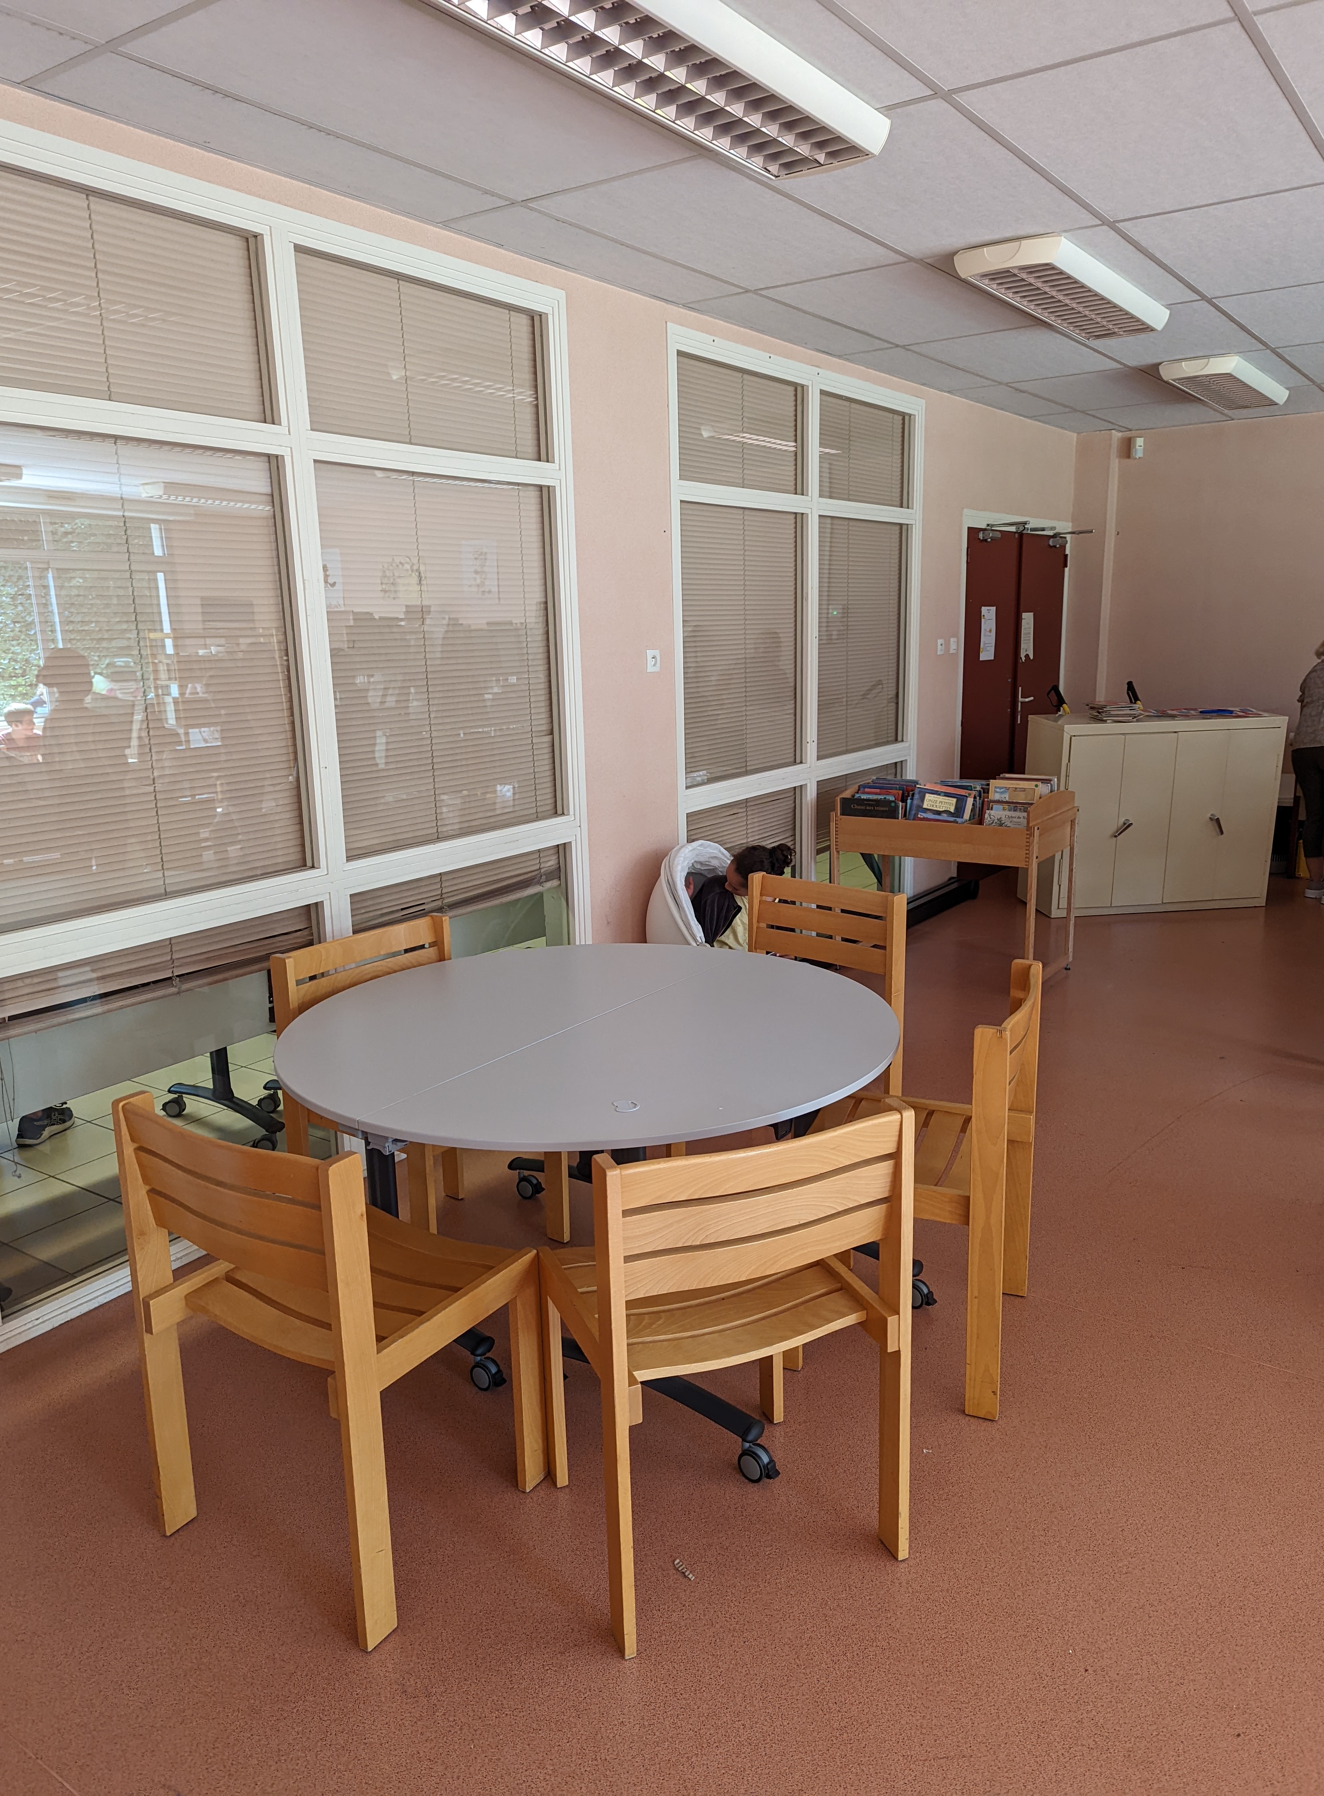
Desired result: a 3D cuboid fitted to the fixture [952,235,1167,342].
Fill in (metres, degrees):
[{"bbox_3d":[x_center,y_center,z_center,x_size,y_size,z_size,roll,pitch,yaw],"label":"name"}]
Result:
[{"bbox_3d":[1.405,-2.070,4.285,0.310,0.080,1.250,8,16,35],"label":"fixture"}]

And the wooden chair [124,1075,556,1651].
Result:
[{"bbox_3d":[-0.575,0.723,2.218,0.520,0.825,0.485,6,15,31],"label":"wooden chair"}]

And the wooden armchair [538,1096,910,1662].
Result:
[{"bbox_3d":[0.082,0.715,2.172,0.516,0.822,0.485,-6,14,-21],"label":"wooden armchair"}]

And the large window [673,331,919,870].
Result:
[{"bbox_3d":[0.669,-0.986,5.568,0.080,2.560,2.170,8,16,35],"label":"large window"}]

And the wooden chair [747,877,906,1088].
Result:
[{"bbox_3d":[0.341,0.398,3.569,0.516,0.822,0.485,10,17,42],"label":"wooden chair"}]

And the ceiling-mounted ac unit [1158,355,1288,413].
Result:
[{"bbox_3d":[2.803,-2.539,6.185,0.310,0.080,1.250,8,16,35],"label":"ceiling-mounted ac unit"}]

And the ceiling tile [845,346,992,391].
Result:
[{"bbox_3d":[1.241,-2.463,5.810,0.280,0.020,1.190,8,16,35],"label":"ceiling tile"}]

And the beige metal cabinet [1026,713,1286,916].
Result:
[{"bbox_3d":[2.602,-0.464,6.675,1.190,1.000,0.470,-3,13,-6],"label":"beige metal cabinet"}]

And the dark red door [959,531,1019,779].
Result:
[{"bbox_3d":[1.909,-1.099,7.317,0.050,2.039,0.820,8,15,35],"label":"dark red door"}]

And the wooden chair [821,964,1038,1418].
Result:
[{"bbox_3d":[0.543,0.578,2.740,0.485,0.822,0.516,4,14,23],"label":"wooden chair"}]

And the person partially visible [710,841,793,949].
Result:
[{"bbox_3d":[0.354,0.210,4.596,0.450,0.750,0.360,-3,13,-5],"label":"person partially visible"}]

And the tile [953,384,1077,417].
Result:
[{"bbox_3d":[1.939,-2.696,6.758,0.280,0.020,1.190,8,16,35],"label":"tile"}]

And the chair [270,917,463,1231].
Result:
[{"bbox_3d":[-0.582,0.517,3.132,0.485,0.822,0.516,8,16,37],"label":"chair"}]

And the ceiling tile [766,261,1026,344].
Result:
[{"bbox_3d":[0.909,-2.178,4.606,0.600,0.020,1.190,8,16,35],"label":"ceiling tile"}]

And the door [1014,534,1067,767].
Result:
[{"bbox_3d":[2.390,-1.256,7.969,0.050,2.039,0.810,8,15,35],"label":"door"}]

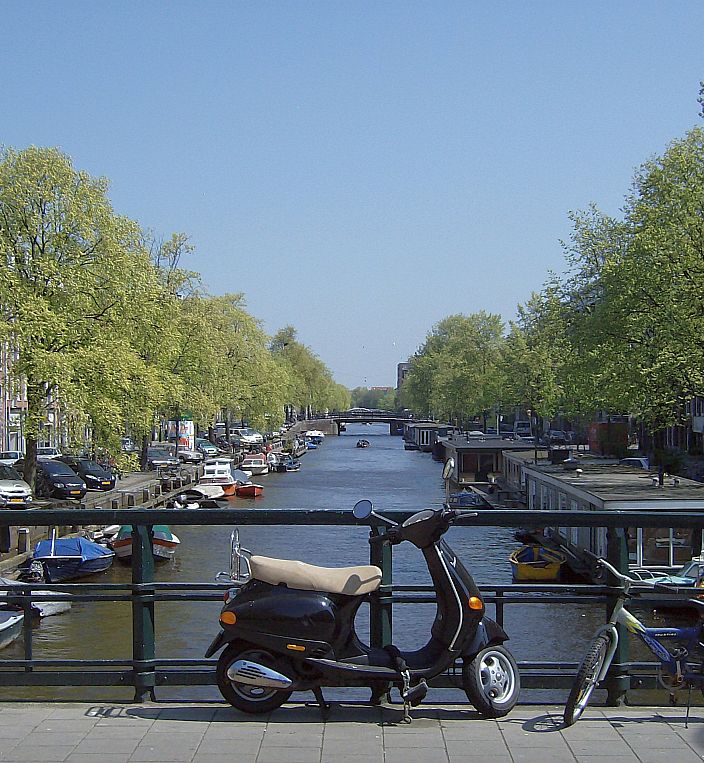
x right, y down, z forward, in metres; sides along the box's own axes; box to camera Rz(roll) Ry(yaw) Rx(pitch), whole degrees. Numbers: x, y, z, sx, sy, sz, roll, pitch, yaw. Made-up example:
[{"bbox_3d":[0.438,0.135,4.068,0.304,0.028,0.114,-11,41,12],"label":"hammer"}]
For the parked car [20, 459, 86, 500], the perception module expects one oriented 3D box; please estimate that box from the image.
[{"bbox_3d":[-13.200,4.177,58.629,1.720,1.580,4.200,1,-2,-43],"label":"parked car"}]

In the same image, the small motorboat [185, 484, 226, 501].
[{"bbox_3d":[-8.450,6.289,78.590,2.000,0.850,4.400,0,-1,-8],"label":"small motorboat"}]

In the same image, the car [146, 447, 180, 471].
[{"bbox_3d":[-12.300,4.740,82.922,1.700,1.420,4.300,1,-1,-33],"label":"car"}]

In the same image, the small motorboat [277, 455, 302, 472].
[{"bbox_3d":[-5.300,6.726,112.889,1.800,1.400,4.600,0,-1,-10],"label":"small motorboat"}]

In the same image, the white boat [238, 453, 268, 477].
[{"bbox_3d":[-7.600,6.422,105.393,2.150,1.750,5.500,0,-1,-4],"label":"white boat"}]

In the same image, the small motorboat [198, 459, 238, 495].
[{"bbox_3d":[-8.050,5.761,82.202,2.250,2.150,6.200,0,-1,-3],"label":"small motorboat"}]

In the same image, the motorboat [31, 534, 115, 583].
[{"bbox_3d":[-8.500,5.450,41.500,1.600,1.350,4.000,-1,-2,33],"label":"motorboat"}]

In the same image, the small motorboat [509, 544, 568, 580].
[{"bbox_3d":[5.720,5.572,42.298,1.700,0.800,3.600,0,-1,6],"label":"small motorboat"}]

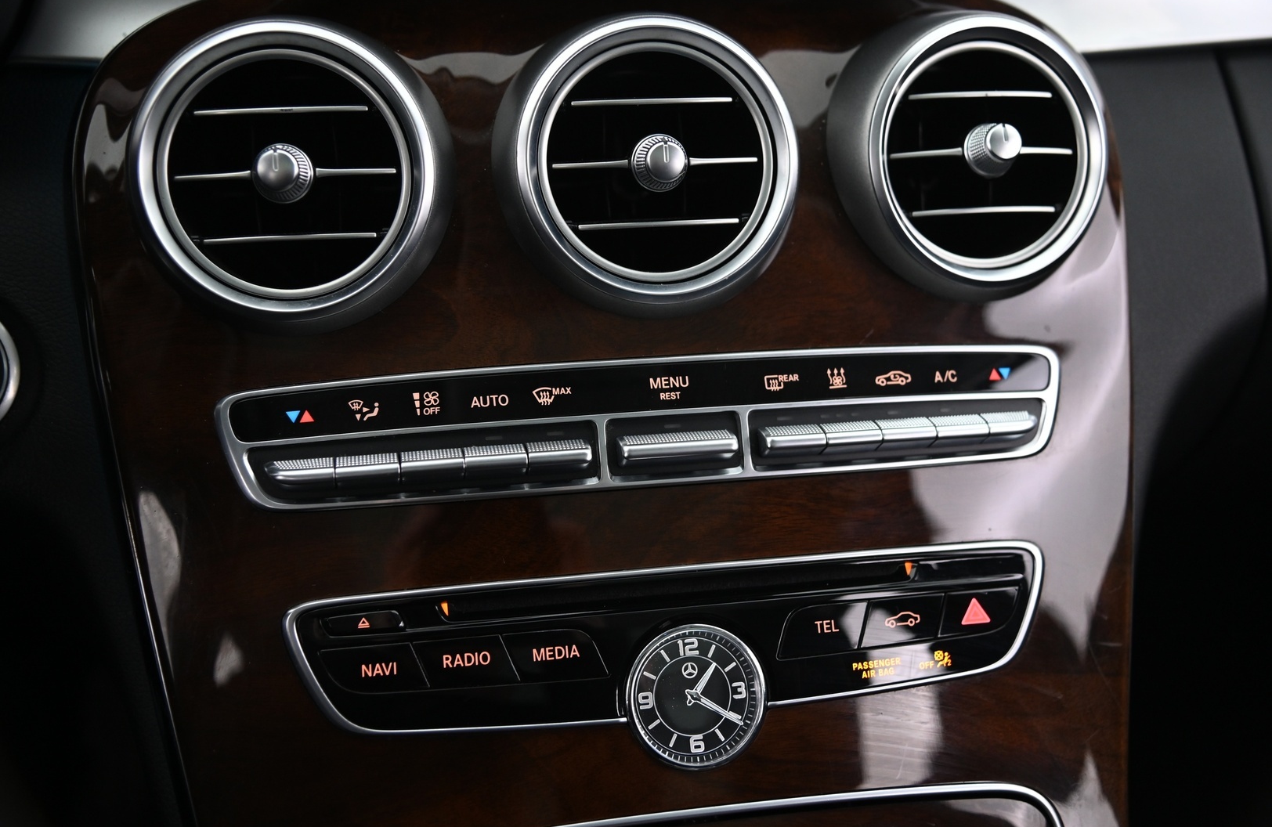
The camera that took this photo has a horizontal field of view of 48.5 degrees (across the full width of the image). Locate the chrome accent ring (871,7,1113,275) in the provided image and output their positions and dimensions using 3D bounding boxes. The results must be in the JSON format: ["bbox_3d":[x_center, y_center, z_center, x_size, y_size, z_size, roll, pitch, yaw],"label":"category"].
[{"bbox_3d":[0.102,-0.075,0.409,0.077,0.077,0.010,-5,5,-16],"label":"chrome accent ring"}]

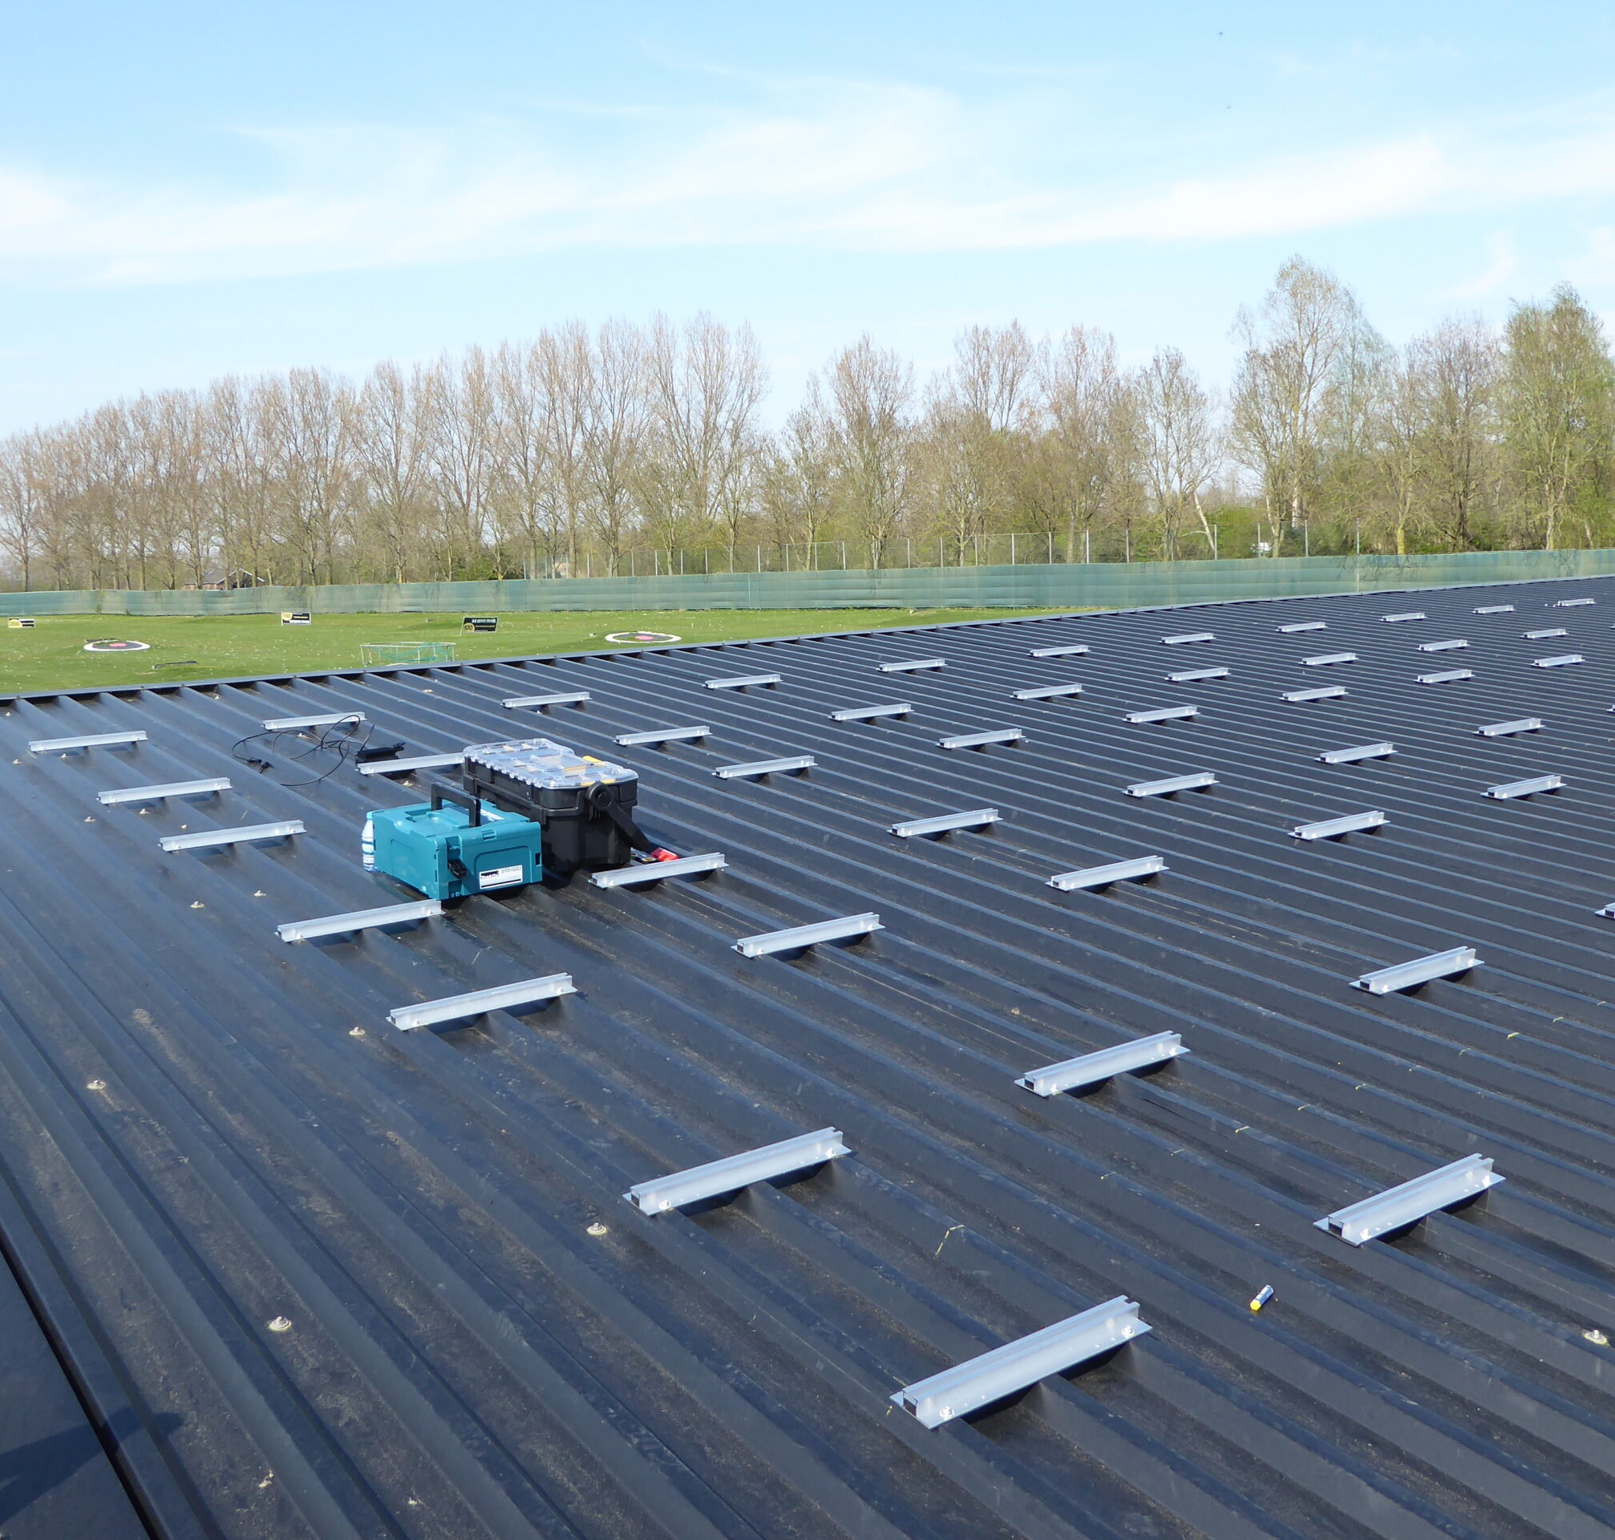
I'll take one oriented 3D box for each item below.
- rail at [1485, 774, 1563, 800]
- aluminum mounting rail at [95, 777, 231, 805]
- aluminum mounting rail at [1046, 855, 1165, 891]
[{"bbox_3d":[2.440,0.056,5.844,0.402,0.026,0.079,-8,15,-36],"label":"rail"},{"bbox_3d":[-2.046,0.059,5.481,0.397,0.025,0.076,-8,15,-36],"label":"aluminum mounting rail"},{"bbox_3d":[0.821,0.277,4.674,0.402,0.026,0.079,-8,15,-36],"label":"aluminum mounting rail"}]

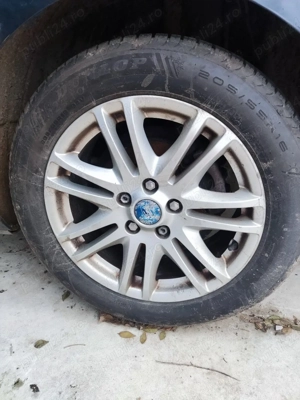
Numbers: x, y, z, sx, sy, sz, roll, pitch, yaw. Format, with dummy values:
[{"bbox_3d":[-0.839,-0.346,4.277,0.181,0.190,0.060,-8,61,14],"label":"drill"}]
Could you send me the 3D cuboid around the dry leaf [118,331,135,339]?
[{"bbox_3d":[-0.054,0.311,0.669,0.043,0.004,0.019,1,23,2],"label":"dry leaf"}]

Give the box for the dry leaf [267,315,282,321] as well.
[{"bbox_3d":[0.305,0.290,0.713,0.034,0.008,0.015,-1,23,-2],"label":"dry leaf"}]

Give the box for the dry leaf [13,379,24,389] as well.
[{"bbox_3d":[-0.256,0.356,0.561,0.018,0.006,0.014,16,28,33],"label":"dry leaf"}]

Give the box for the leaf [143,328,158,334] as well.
[{"bbox_3d":[0.001,0.305,0.681,0.030,0.006,0.018,10,25,22],"label":"leaf"}]

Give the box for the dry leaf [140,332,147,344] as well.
[{"bbox_3d":[-0.015,0.315,0.660,0.013,0.004,0.033,1,23,3],"label":"dry leaf"}]

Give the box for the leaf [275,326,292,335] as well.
[{"bbox_3d":[0.310,0.306,0.673,0.050,0.010,0.016,-10,25,-21],"label":"leaf"}]

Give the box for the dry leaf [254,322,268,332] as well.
[{"bbox_3d":[0.264,0.301,0.684,0.028,0.012,0.028,3,23,8],"label":"dry leaf"}]

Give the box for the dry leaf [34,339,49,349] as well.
[{"bbox_3d":[-0.245,0.320,0.646,0.023,0.006,0.026,15,28,32],"label":"dry leaf"}]

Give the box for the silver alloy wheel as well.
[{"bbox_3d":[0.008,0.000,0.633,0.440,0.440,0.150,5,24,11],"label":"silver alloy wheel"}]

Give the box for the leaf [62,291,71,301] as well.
[{"bbox_3d":[-0.230,0.261,0.785,0.018,0.006,0.039,5,24,13],"label":"leaf"}]

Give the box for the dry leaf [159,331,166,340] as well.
[{"bbox_3d":[0.029,0.312,0.666,0.014,0.004,0.027,5,24,13],"label":"dry leaf"}]

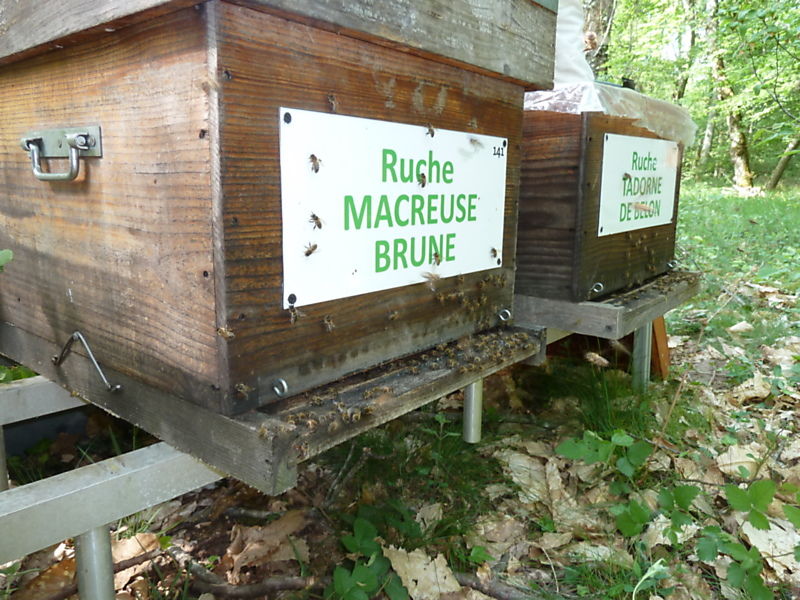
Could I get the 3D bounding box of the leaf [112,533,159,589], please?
[{"bbox_3d":[-0.285,0.278,0.620,0.046,0.022,0.064,-1,12,-10],"label":"leaf"}]

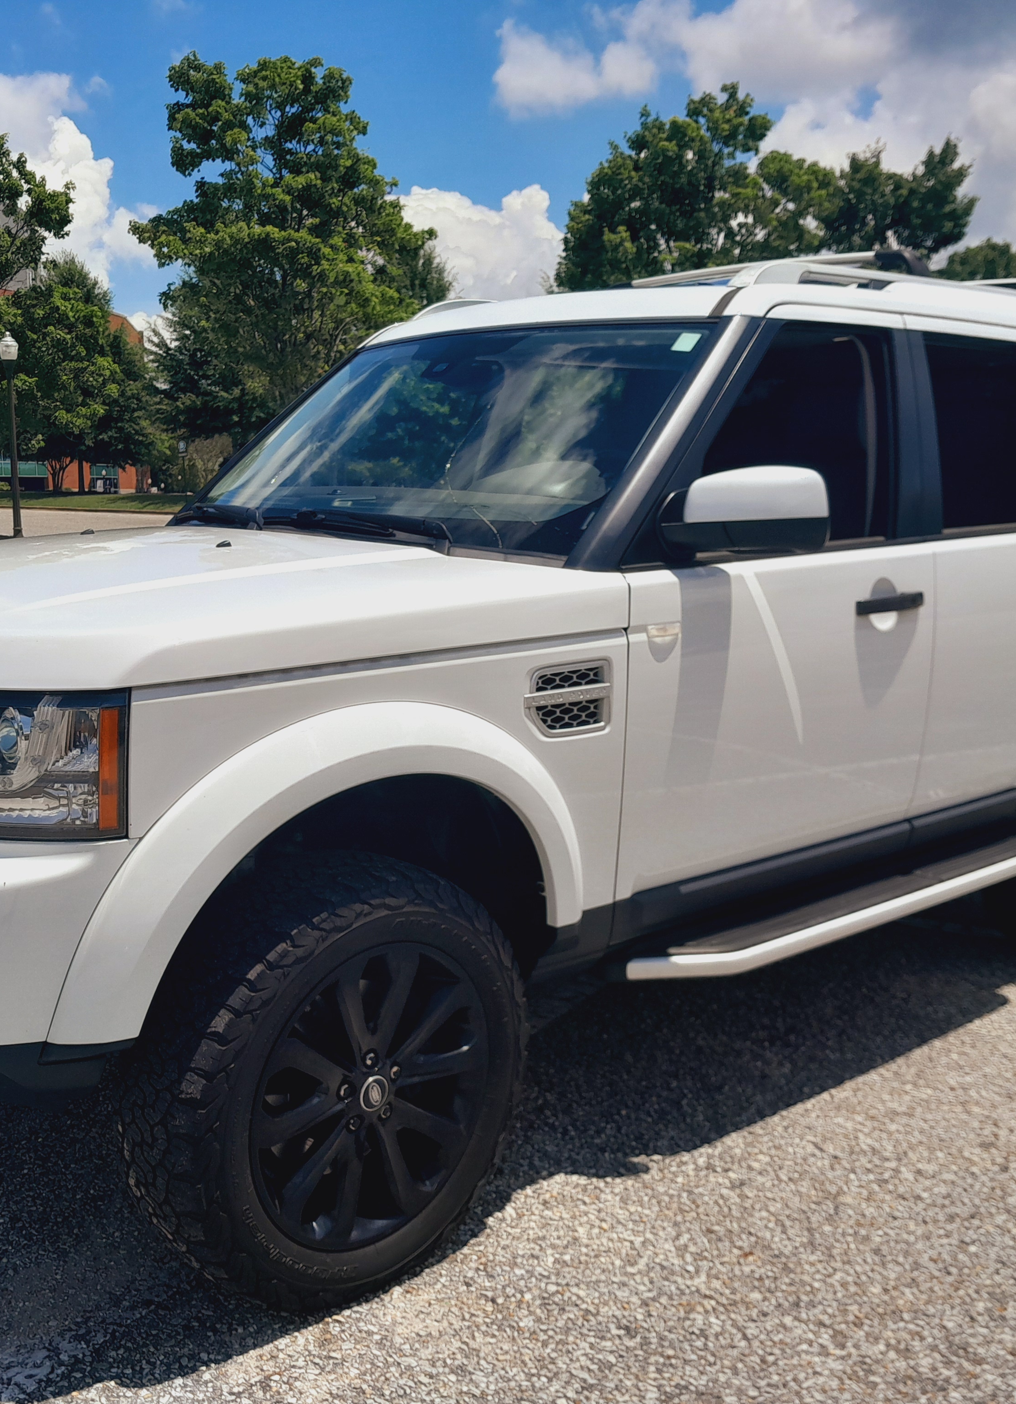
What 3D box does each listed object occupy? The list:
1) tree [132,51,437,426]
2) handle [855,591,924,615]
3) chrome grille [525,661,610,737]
[{"bbox_3d":[-4.575,-8.005,29.241,6.280,9.410,6.280,0,9,0],"label":"tree"},{"bbox_3d":[0.921,-0.236,3.499,0.265,0.042,0.052,-8,12,-41],"label":"handle"},{"bbox_3d":[0.113,-0.001,2.818,0.220,0.130,0.040,-8,12,-41],"label":"chrome grille"}]

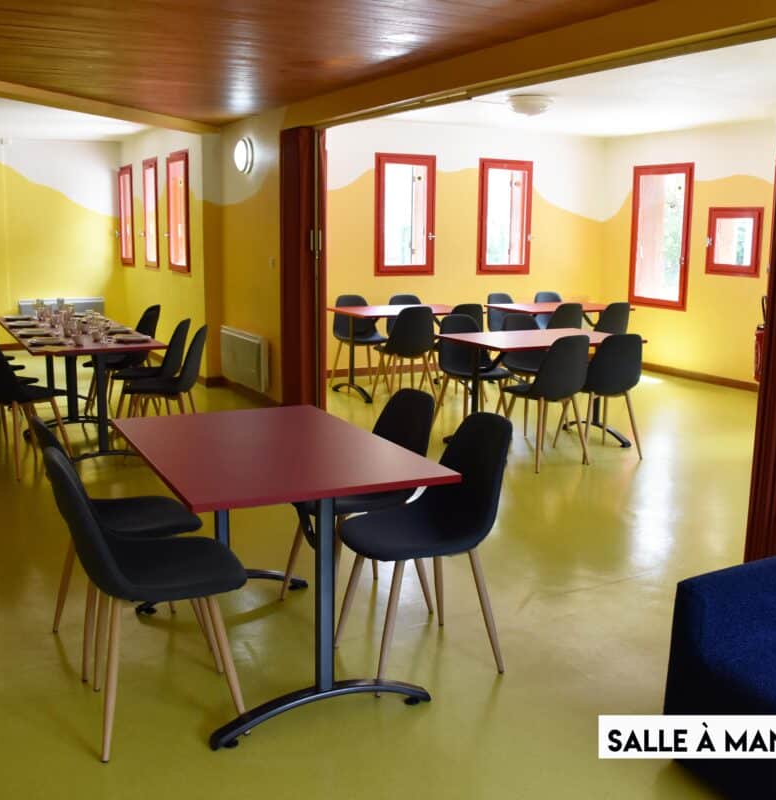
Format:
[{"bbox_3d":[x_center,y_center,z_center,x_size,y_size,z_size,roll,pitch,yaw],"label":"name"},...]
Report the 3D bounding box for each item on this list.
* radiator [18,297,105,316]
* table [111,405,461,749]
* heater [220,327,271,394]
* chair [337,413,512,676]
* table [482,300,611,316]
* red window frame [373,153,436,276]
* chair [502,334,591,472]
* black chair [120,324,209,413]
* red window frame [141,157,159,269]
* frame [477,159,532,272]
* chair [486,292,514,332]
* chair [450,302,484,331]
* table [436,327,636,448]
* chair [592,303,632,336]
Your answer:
[{"bbox_3d":[-3.920,-1.002,10.862,1.000,0.450,0.090,-5,12,-28],"label":"radiator"},{"bbox_3d":[-0.411,0.513,3.050,0.800,0.750,1.200,-4,11,-26],"label":"table"},{"bbox_3d":[-1.228,-0.364,7.746,0.090,0.450,1.060,-5,12,-28],"label":"heater"},{"bbox_3d":[0.111,0.473,3.023,0.555,0.855,0.450,-4,11,-26],"label":"chair"},{"bbox_3d":[1.616,-0.515,8.644,1.200,0.740,0.800,-5,12,-28],"label":"table"},{"bbox_3d":[0.181,-1.829,8.923,0.690,1.190,0.080,-5,12,-28],"label":"red window frame"},{"bbox_3d":[1.014,-0.016,5.792,0.450,0.855,0.555,-5,12,-29],"label":"chair"},{"bbox_3d":[-1.446,-0.060,5.849,0.555,0.855,0.450,-4,11,-23],"label":"black chair"},{"bbox_3d":[-2.572,-2.010,9.748,0.080,1.180,0.660,-5,12,-28],"label":"red window frame"},{"bbox_3d":[1.297,-1.998,9.875,0.710,1.245,0.090,-5,12,-28],"label":"frame"},{"bbox_3d":[1.209,-0.611,8.839,0.450,0.845,0.530,-5,12,-28],"label":"chair"},{"bbox_3d":[0.578,-0.431,8.038,0.440,0.850,0.520,-5,12,-28],"label":"chair"},{"bbox_3d":[1.055,-0.057,6.313,1.200,0.760,0.800,-5,12,-28],"label":"table"},{"bbox_3d":[1.992,-0.494,8.481,0.440,0.850,0.520,-5,12,-29],"label":"chair"}]

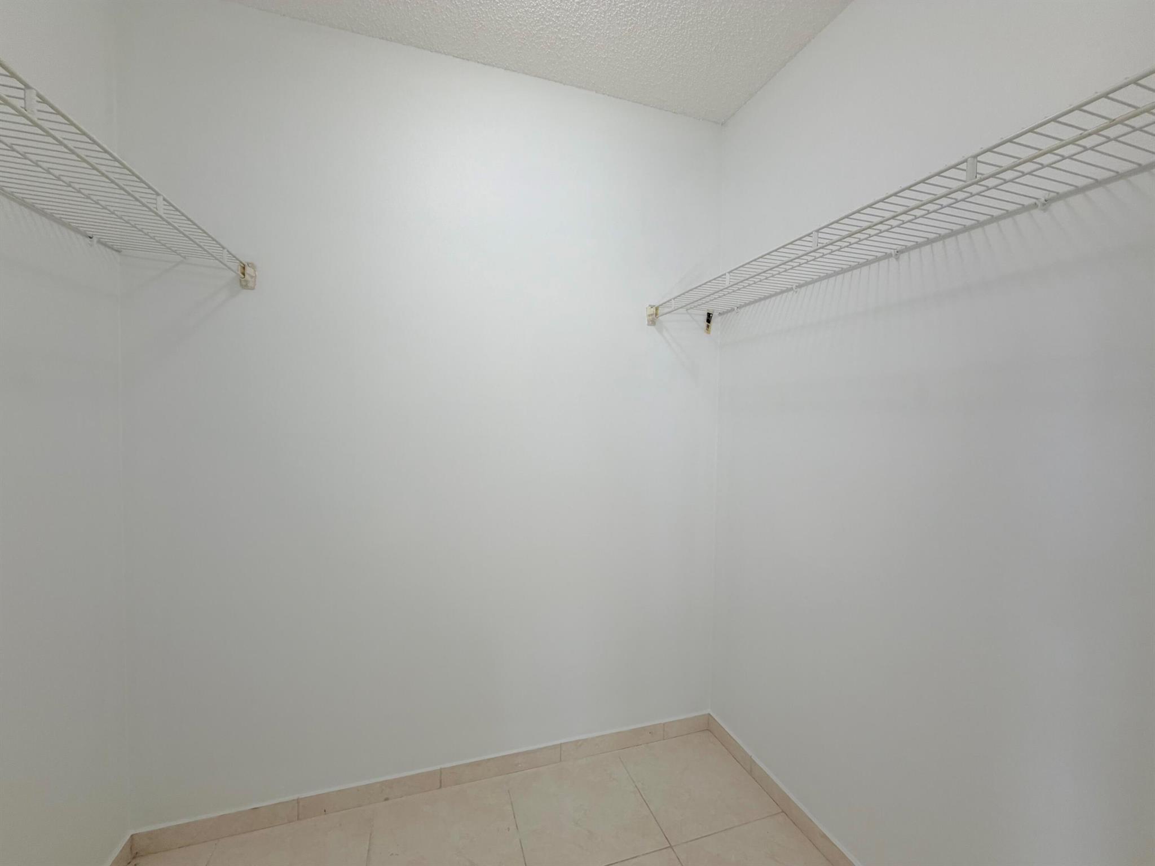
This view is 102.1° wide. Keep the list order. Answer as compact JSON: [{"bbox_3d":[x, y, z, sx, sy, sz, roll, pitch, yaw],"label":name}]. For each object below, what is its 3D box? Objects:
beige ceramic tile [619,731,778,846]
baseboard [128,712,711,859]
[{"bbox_3d":[0.408,1.231,1.657,0.417,0.010,0.422,0,2,-18],"label":"beige ceramic tile"},{"bbox_3d":[-0.363,1.179,1.630,1.901,0.071,0.014,0,2,-18],"label":"baseboard"}]

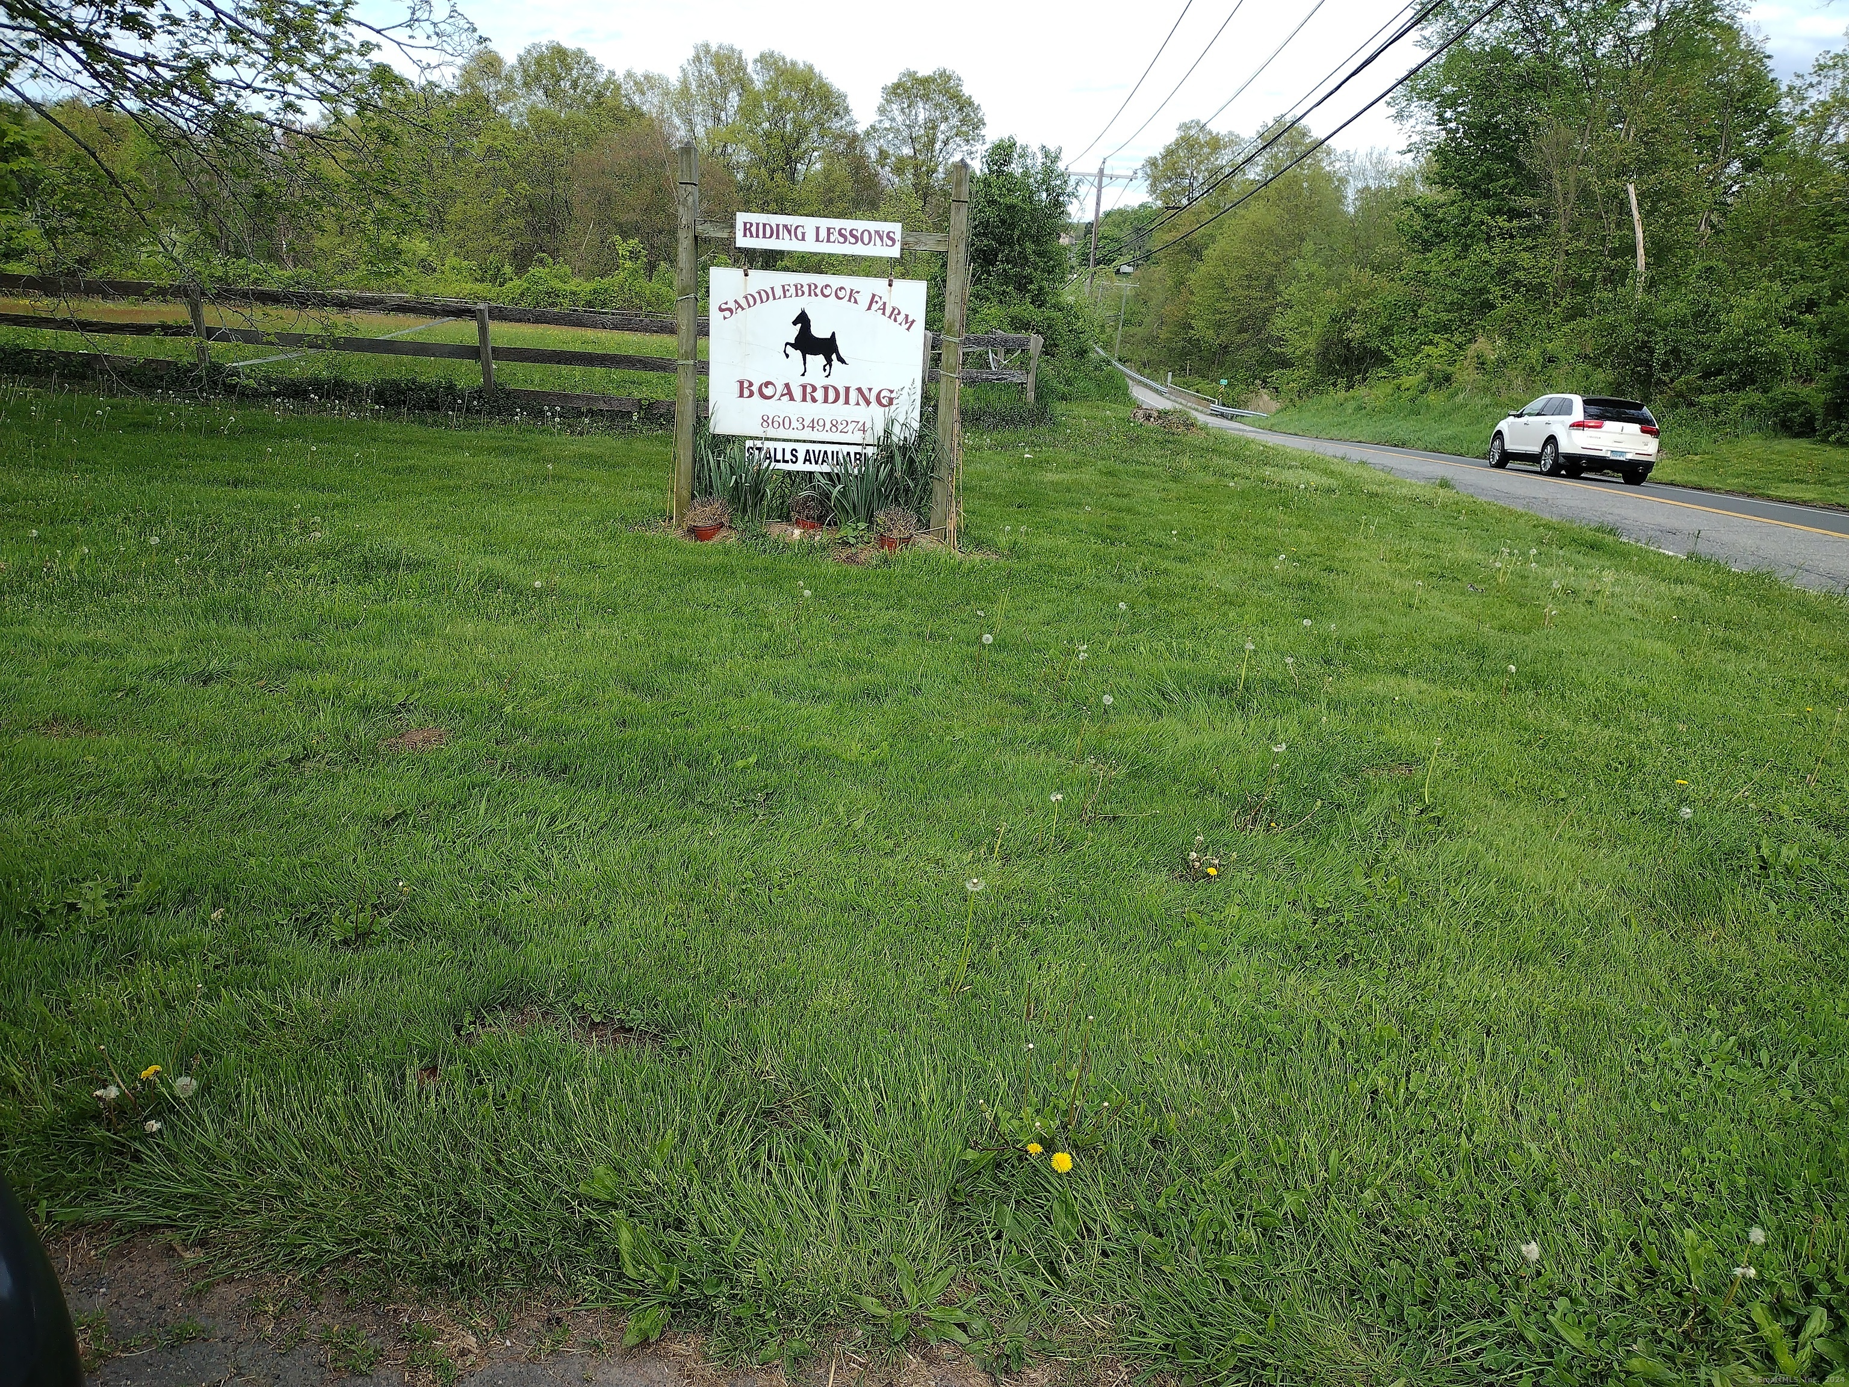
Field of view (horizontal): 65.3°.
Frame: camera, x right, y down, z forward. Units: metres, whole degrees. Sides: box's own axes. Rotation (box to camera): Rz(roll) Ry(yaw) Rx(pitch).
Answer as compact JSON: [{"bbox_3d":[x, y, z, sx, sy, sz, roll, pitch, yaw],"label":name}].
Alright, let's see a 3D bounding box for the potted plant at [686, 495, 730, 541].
[{"bbox_3d":[-1.217,-0.986,8.100,0.252,0.250,0.252,4,16,5],"label":"potted plant"}]

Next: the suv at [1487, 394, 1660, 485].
[{"bbox_3d":[13.550,-5.410,30.250,1.950,1.700,4.700,5,13,0],"label":"suv"}]

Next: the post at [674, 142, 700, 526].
[{"bbox_3d":[-1.354,-2.001,8.183,0.095,2.110,0.095,5,16,5],"label":"post"}]

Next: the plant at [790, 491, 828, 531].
[{"bbox_3d":[-0.669,-1.050,8.300,0.220,0.245,0.220,4,16,5],"label":"plant"}]

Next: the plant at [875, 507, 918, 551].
[{"bbox_3d":[-0.158,-0.925,8.100,0.235,0.250,0.235,4,16,5],"label":"plant"}]

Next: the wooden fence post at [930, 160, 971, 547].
[{"bbox_3d":[0.151,-1.865,8.061,0.095,2.110,0.095,4,16,5],"label":"wooden fence post"}]

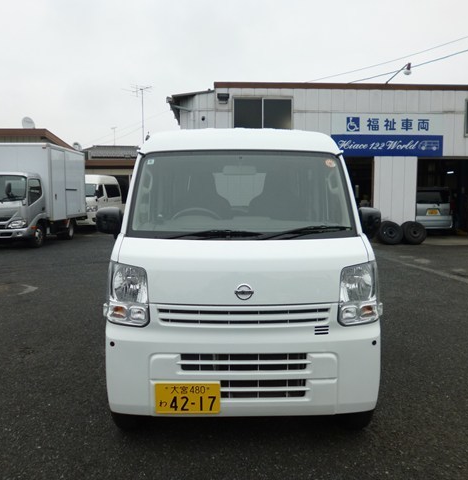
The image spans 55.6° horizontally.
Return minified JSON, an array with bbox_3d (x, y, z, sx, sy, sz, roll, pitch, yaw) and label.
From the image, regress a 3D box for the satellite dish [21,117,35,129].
[{"bbox_3d":[-8.316,-4.719,17.975,0.520,0.570,0.360,-5,8,-42],"label":"satellite dish"}]

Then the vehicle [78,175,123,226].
[{"bbox_3d":[-6.480,-1.685,20.313,1.740,2.260,4.760,0,6,-1],"label":"vehicle"}]

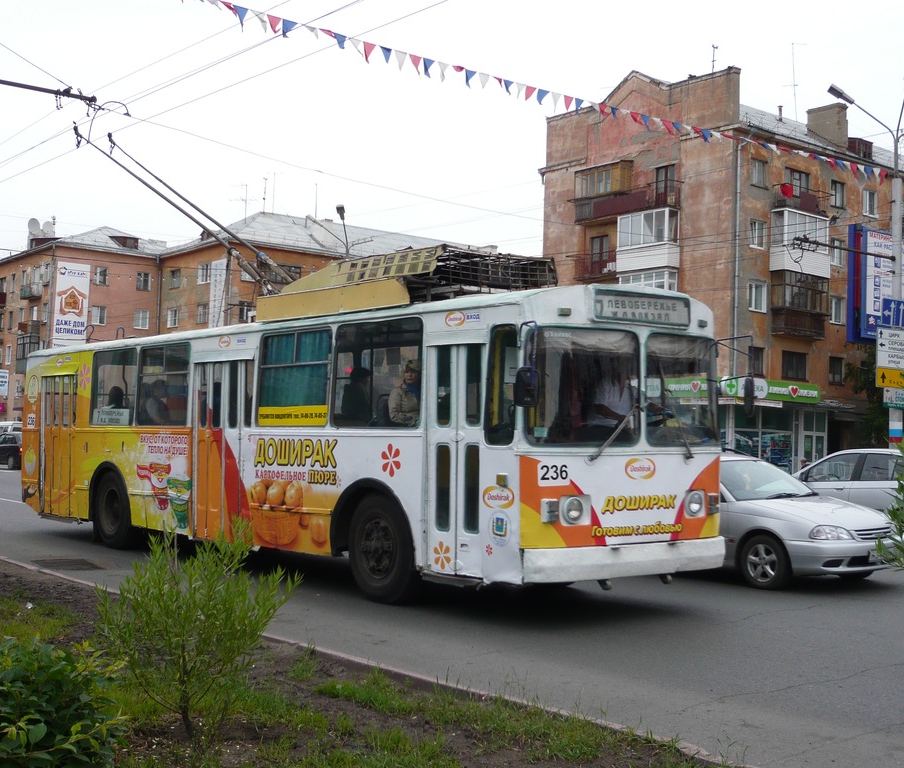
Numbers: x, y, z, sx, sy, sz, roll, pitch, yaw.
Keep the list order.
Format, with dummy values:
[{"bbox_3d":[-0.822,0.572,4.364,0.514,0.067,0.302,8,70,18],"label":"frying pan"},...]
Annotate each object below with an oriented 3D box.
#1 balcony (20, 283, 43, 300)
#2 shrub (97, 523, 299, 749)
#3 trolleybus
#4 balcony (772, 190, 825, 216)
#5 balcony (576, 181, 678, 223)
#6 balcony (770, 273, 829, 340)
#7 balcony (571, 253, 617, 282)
[{"bbox_3d":[-31.759,-6.966,96.180,0.800,1.080,2.750,4,-4,-36],"label":"balcony"},{"bbox_3d":[-1.301,1.275,6.500,1.030,1.130,1.000,2,-3,0],"label":"shrub"},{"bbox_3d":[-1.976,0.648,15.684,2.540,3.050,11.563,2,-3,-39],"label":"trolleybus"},{"bbox_3d":[16.314,-8.494,59.511,3.350,1.150,0.850,5,-4,-39],"label":"balcony"},{"bbox_3d":[8.479,-8.710,61.747,1.000,1.250,6.100,4,-4,-40],"label":"balcony"},{"bbox_3d":[16.306,-3.606,59.603,3.300,2.900,0.800,4,-4,-40],"label":"balcony"},{"bbox_3d":[7.406,-5.827,62.770,1.000,1.200,2.900,4,-4,-40],"label":"balcony"}]

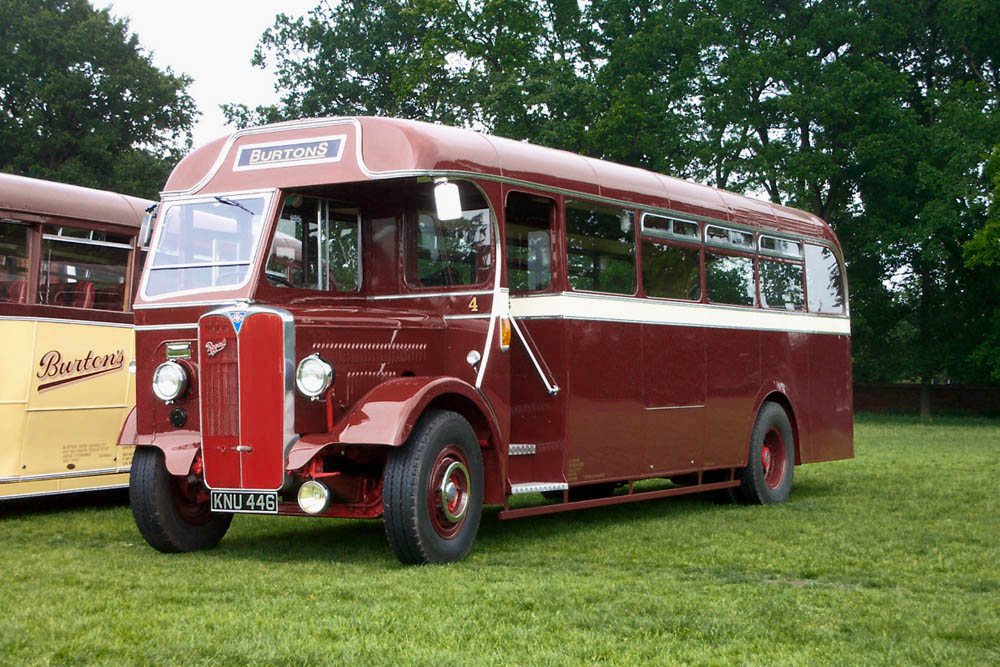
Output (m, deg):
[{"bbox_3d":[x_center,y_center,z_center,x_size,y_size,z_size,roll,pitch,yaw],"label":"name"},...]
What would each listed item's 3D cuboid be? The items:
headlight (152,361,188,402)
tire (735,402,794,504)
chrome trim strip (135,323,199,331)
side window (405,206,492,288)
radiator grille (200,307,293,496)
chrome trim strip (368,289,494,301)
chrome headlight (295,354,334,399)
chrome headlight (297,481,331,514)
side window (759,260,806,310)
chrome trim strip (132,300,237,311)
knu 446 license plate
[{"bbox_3d":[-2.084,0.305,10.818,0.246,0.253,0.131,-2,-2,31],"label":"headlight"},{"bbox_3d":[2.334,1.084,15.016,0.240,0.950,0.950,-2,-3,30],"label":"tire"},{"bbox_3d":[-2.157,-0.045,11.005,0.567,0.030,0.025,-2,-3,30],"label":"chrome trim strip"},{"bbox_3d":[-0.354,-0.591,11.534,0.703,0.558,0.051,-2,-2,31],"label":"side window"},{"bbox_3d":[-1.565,0.395,10.481,0.670,1.140,0.180,-2,-3,30],"label":"radiator grille"},{"bbox_3d":[-0.483,-0.259,11.580,1.030,0.022,0.020,-2,-2,31],"label":"chrome trim strip"},{"bbox_3d":[-1.084,0.261,10.230,0.250,0.255,0.180,-2,-3,30],"label":"chrome headlight"},{"bbox_3d":[-1.123,1.001,10.340,0.202,0.202,0.111,-2,-2,31],"label":"chrome headlight"},{"bbox_3d":[2.551,-0.437,15.285,0.051,0.453,1.058,-2,-2,31],"label":"side window"},{"bbox_3d":[-2.023,-0.187,10.930,0.891,0.032,0.025,-2,-3,30],"label":"chrome trim strip"},{"bbox_3d":[-1.568,1.038,10.418,0.525,0.132,0.020,-2,-3,30],"label":"knu 446 license plate"}]

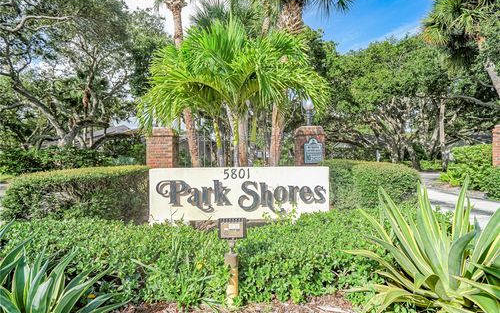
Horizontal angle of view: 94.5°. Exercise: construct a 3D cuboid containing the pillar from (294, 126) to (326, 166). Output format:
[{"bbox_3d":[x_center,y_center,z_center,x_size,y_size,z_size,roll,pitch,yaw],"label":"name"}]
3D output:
[{"bbox_3d":[1.635,0.215,6.200,0.640,2.000,0.640,0,0,-9],"label":"pillar"}]

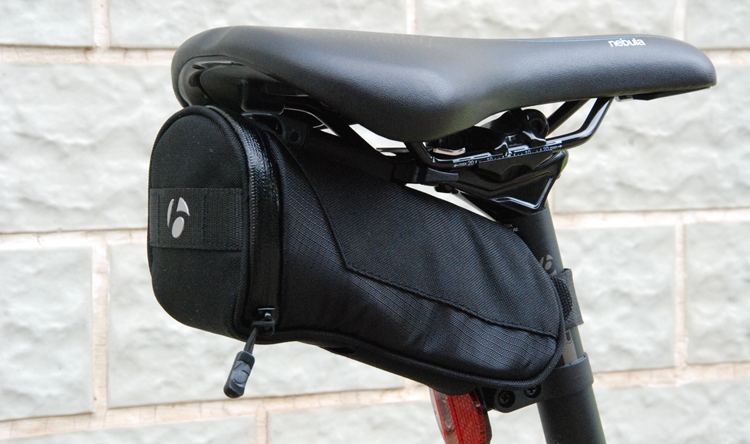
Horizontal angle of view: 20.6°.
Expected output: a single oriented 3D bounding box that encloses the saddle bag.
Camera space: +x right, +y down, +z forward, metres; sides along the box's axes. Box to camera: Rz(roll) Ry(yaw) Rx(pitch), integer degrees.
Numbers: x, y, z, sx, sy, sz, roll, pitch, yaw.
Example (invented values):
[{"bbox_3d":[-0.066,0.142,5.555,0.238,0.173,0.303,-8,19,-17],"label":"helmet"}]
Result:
[{"bbox_3d":[0.001,0.014,0.926,0.196,0.130,0.088,-1,3,-32],"label":"saddle bag"}]

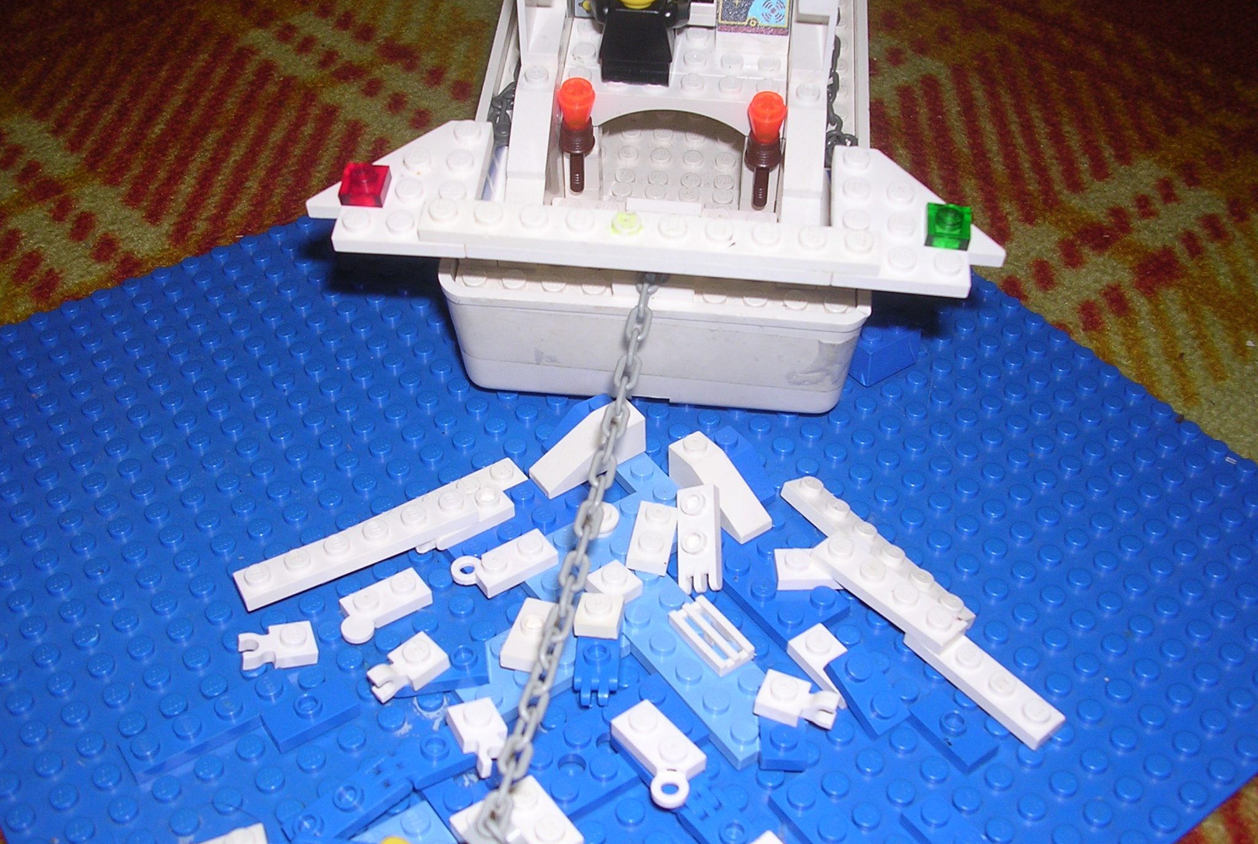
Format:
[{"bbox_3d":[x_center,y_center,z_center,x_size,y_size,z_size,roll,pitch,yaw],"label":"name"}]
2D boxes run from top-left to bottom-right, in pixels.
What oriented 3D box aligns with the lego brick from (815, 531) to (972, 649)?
[{"bbox_3d":[0.049,0.032,0.260,0.008,0.005,0.032,-31,51,-31],"label":"lego brick"}]

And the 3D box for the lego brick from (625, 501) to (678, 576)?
[{"bbox_3d":[0.005,0.022,0.275,0.008,0.005,0.016,10,41,4],"label":"lego brick"}]

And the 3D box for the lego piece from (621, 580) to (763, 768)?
[{"bbox_3d":[0.012,0.043,0.253,0.016,0.005,0.048,-25,48,-26],"label":"lego piece"}]

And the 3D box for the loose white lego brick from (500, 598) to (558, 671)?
[{"bbox_3d":[-0.017,0.039,0.255,0.008,0.005,0.016,9,33,10],"label":"loose white lego brick"}]

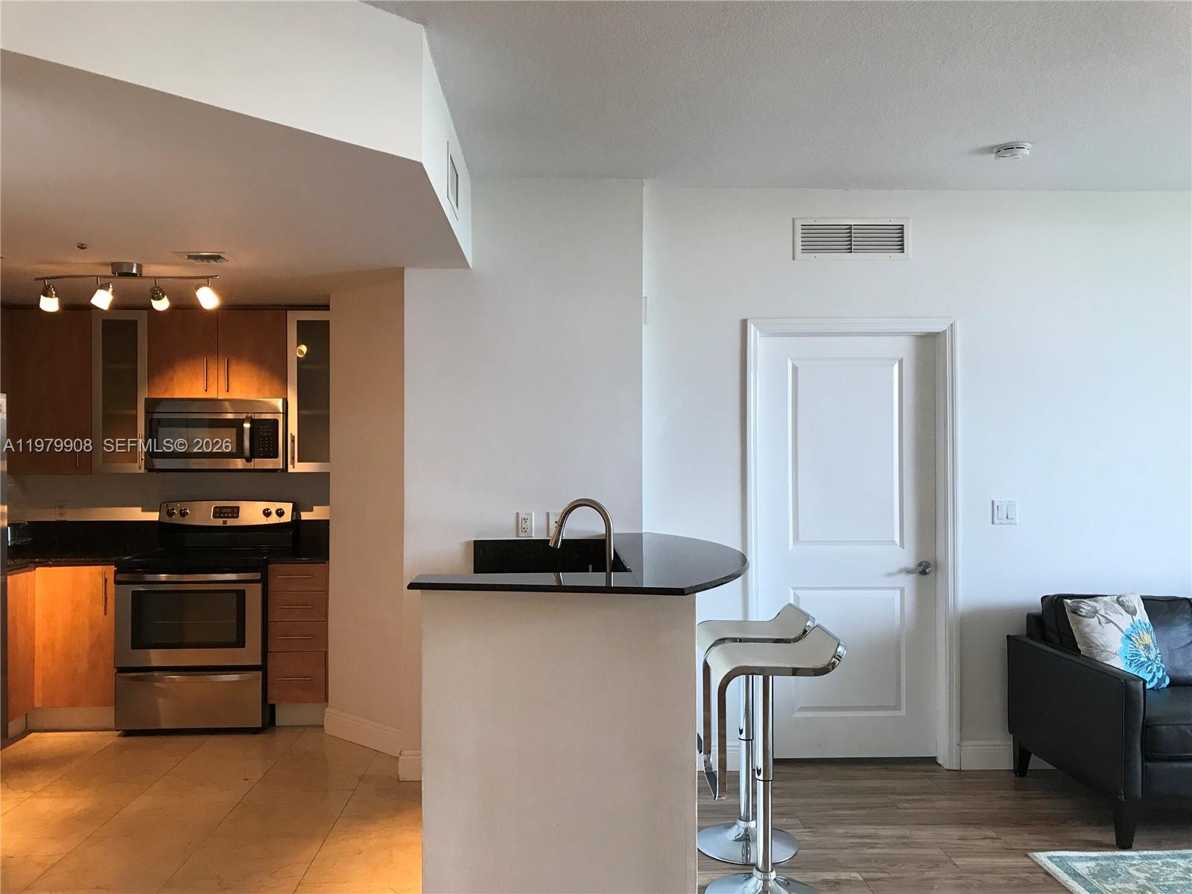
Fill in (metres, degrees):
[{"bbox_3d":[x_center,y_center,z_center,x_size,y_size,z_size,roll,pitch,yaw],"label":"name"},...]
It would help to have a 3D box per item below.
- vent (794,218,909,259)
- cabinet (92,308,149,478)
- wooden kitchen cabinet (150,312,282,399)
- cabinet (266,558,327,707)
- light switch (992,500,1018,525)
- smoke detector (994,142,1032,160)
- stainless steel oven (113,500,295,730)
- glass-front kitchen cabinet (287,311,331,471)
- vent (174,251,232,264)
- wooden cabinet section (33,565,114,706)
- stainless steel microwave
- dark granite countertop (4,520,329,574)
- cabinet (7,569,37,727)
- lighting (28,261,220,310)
[{"bbox_3d":[1.187,-0.966,4.478,0.543,0.194,0.025,0,0,-2],"label":"vent"},{"bbox_3d":[-2.659,-0.307,5.535,0.307,0.909,0.330,0,0,-2],"label":"cabinet"},{"bbox_3d":[-2.121,-0.516,5.558,0.765,0.503,0.330,0,0,-2],"label":"wooden kitchen cabinet"},{"bbox_3d":[-1.611,0.997,5.430,0.305,0.748,0.590,0,0,-2],"label":"cabinet"},{"bbox_3d":[1.918,0.306,4.516,0.116,0.115,0.012,0,-1,-3],"label":"light switch"},{"bbox_3d":[1.690,-1.191,3.910,0.145,0.045,0.145,0,-1,-3],"label":"smoke detector"},{"bbox_3d":[-2.141,0.901,5.367,0.759,1.186,0.715,0,0,-2],"label":"stainless steel oven"},{"bbox_3d":[-1.577,-0.306,5.551,0.300,0.900,0.330,0,-1,-3],"label":"glass-front kitchen cabinet"},{"bbox_3d":[-1.670,-0.811,4.185,0.220,0.015,0.270,0,-1,-3],"label":"vent"},{"bbox_3d":[-2.759,1.006,5.400,0.440,0.750,0.570,0,0,-3],"label":"wooden cabinet section"},{"bbox_3d":[-2.097,-0.064,5.465,0.758,0.405,0.395,0,0,-2],"label":"stainless steel microwave"},{"bbox_3d":[-2.500,0.532,5.300,2.140,0.200,0.800,0,-1,-3],"label":"dark granite countertop"},{"bbox_3d":[-3.243,1.009,4.900,0.585,0.725,0.340,0,0,-2],"label":"cabinet"},{"bbox_3d":[-2.100,-0.714,4.330,0.840,0.200,0.180,0,-1,1],"label":"lighting"}]

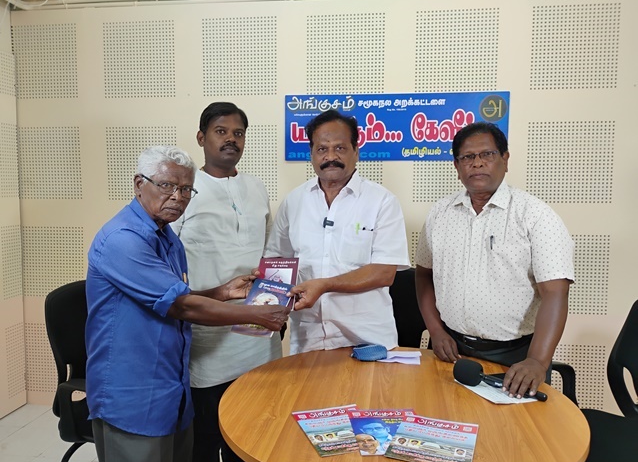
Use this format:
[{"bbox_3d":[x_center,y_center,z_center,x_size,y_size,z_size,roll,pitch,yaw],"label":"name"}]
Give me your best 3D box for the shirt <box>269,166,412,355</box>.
[{"bbox_3d":[0.077,0.121,2.052,0.560,0.720,0.320,1,4,12],"label":"shirt"}]

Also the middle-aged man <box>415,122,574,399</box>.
[{"bbox_3d":[0.611,0.411,1.832,0.520,1.590,0.460,3,5,30],"label":"middle-aged man"}]

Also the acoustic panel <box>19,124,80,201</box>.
[{"bbox_3d":[-1.639,-0.406,3.118,0.422,0.432,0.020,1,4,7],"label":"acoustic panel"}]

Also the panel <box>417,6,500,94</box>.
[{"bbox_3d":[0.740,-0.970,2.770,0.432,0.432,0.020,1,4,7],"label":"panel"}]

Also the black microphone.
[{"bbox_3d":[0.532,0.441,1.529,0.265,0.080,0.080,3,5,32],"label":"black microphone"}]

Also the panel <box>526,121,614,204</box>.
[{"bbox_3d":[1.332,-0.363,2.738,0.432,0.432,0.020,1,4,7],"label":"panel"}]

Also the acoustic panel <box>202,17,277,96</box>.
[{"bbox_3d":[-0.451,-0.987,2.922,0.432,0.432,0.020,1,4,7],"label":"acoustic panel"}]

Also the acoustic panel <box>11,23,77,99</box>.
[{"bbox_3d":[-1.635,-1.002,3.072,0.435,0.435,0.025,1,4,7],"label":"acoustic panel"}]

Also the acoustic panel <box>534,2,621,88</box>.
[{"bbox_3d":[1.334,-0.959,2.692,0.435,0.435,0.025,1,4,7],"label":"acoustic panel"}]

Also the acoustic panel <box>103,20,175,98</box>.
[{"bbox_3d":[-1.046,-0.996,2.998,0.432,0.432,0.020,1,4,7],"label":"acoustic panel"}]

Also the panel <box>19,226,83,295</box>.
[{"bbox_3d":[-1.641,0.187,3.162,0.435,0.435,0.025,1,4,7],"label":"panel"}]

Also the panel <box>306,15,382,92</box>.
[{"bbox_3d":[0.144,-0.979,2.846,0.432,0.432,0.020,1,4,7],"label":"panel"}]

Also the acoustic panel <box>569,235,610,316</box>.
[{"bbox_3d":[1.328,0.230,2.781,0.435,0.435,0.025,1,4,7],"label":"acoustic panel"}]

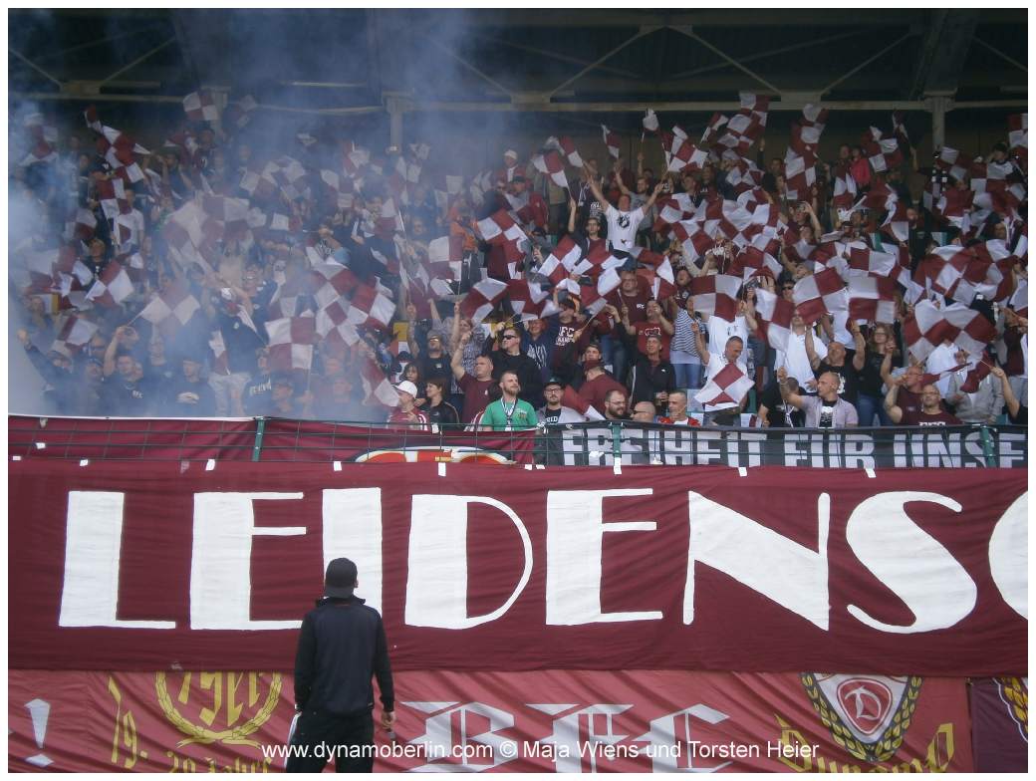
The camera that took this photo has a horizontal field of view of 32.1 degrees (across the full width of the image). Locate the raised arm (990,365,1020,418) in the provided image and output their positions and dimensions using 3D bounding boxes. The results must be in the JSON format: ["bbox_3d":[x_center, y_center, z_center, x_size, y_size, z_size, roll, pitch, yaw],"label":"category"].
[{"bbox_3d":[4.654,0.016,17.172,0.290,0.520,0.220,-1,-6,5],"label":"raised arm"}]

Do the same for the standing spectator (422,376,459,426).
[{"bbox_3d":[-0.746,0.707,16.898,0.480,1.700,0.380,-4,-8,30],"label":"standing spectator"}]

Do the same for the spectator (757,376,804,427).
[{"bbox_3d":[2.536,0.732,17.213,0.550,1.750,0.400,-1,-6,18],"label":"spectator"}]

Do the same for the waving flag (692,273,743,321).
[{"bbox_3d":[1.967,-0.922,17.900,0.520,0.480,0.140,0,-5,0],"label":"waving flag"}]

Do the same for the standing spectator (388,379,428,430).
[{"bbox_3d":[-1.010,0.761,16.425,0.500,1.720,0.360,-3,-6,30],"label":"standing spectator"}]

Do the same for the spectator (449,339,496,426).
[{"bbox_3d":[-0.393,0.469,17.016,0.580,1.920,0.360,-1,-5,15],"label":"spectator"}]

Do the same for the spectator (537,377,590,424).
[{"bbox_3d":[0.418,0.770,16.603,0.520,1.800,0.360,0,-6,0],"label":"spectator"}]

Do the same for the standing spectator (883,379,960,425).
[{"bbox_3d":[3.806,0.790,16.794,0.680,1.770,0.450,-2,-7,16],"label":"standing spectator"}]

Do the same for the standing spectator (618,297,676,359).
[{"bbox_3d":[1.341,-0.074,19.002,0.620,1.820,0.450,0,-6,0],"label":"standing spectator"}]

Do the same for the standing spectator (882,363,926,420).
[{"bbox_3d":[3.744,0.623,17.404,0.520,1.770,0.450,-1,-6,8],"label":"standing spectator"}]

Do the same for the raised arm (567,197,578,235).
[{"bbox_3d":[0.712,-2.306,23.600,0.130,0.500,0.140,3,-5,3],"label":"raised arm"}]

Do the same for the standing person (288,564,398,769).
[{"bbox_3d":[-0.980,1.824,9.810,0.590,1.810,0.360,0,-6,3],"label":"standing person"}]

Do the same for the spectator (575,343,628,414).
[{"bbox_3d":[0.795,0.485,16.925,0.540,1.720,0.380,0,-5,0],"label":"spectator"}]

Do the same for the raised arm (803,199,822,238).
[{"bbox_3d":[3.645,-2.108,22.200,0.250,0.470,0.220,0,-6,0],"label":"raised arm"}]

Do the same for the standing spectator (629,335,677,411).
[{"bbox_3d":[1.368,0.315,18.104,0.520,1.780,0.380,-1,-6,10],"label":"standing spectator"}]

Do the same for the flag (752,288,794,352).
[{"bbox_3d":[2.646,-0.740,18.700,0.440,0.650,0.200,0,-6,0],"label":"flag"}]

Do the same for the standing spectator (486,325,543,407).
[{"bbox_3d":[-0.043,0.252,18.209,0.580,1.820,0.400,-1,-6,12],"label":"standing spectator"}]

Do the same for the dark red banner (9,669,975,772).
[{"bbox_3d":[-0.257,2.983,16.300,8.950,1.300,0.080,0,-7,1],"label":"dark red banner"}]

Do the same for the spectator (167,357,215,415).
[{"bbox_3d":[-3.120,0.550,17.023,0.530,1.760,0.360,0,-5,5],"label":"spectator"}]

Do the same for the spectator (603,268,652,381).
[{"bbox_3d":[1.140,-0.379,18.722,0.570,1.800,0.380,0,-5,5],"label":"spectator"}]

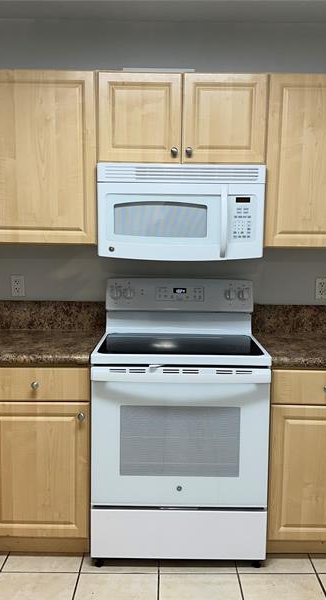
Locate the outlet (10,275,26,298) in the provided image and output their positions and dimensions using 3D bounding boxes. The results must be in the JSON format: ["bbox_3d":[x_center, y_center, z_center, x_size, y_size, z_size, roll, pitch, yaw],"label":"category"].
[{"bbox_3d":[-0.771,-0.073,2.957,0.072,0.116,0.012,1,6,0],"label":"outlet"}]

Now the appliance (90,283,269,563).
[{"bbox_3d":[0.075,0.524,2.667,0.758,1.200,0.680,1,6,0],"label":"appliance"}]

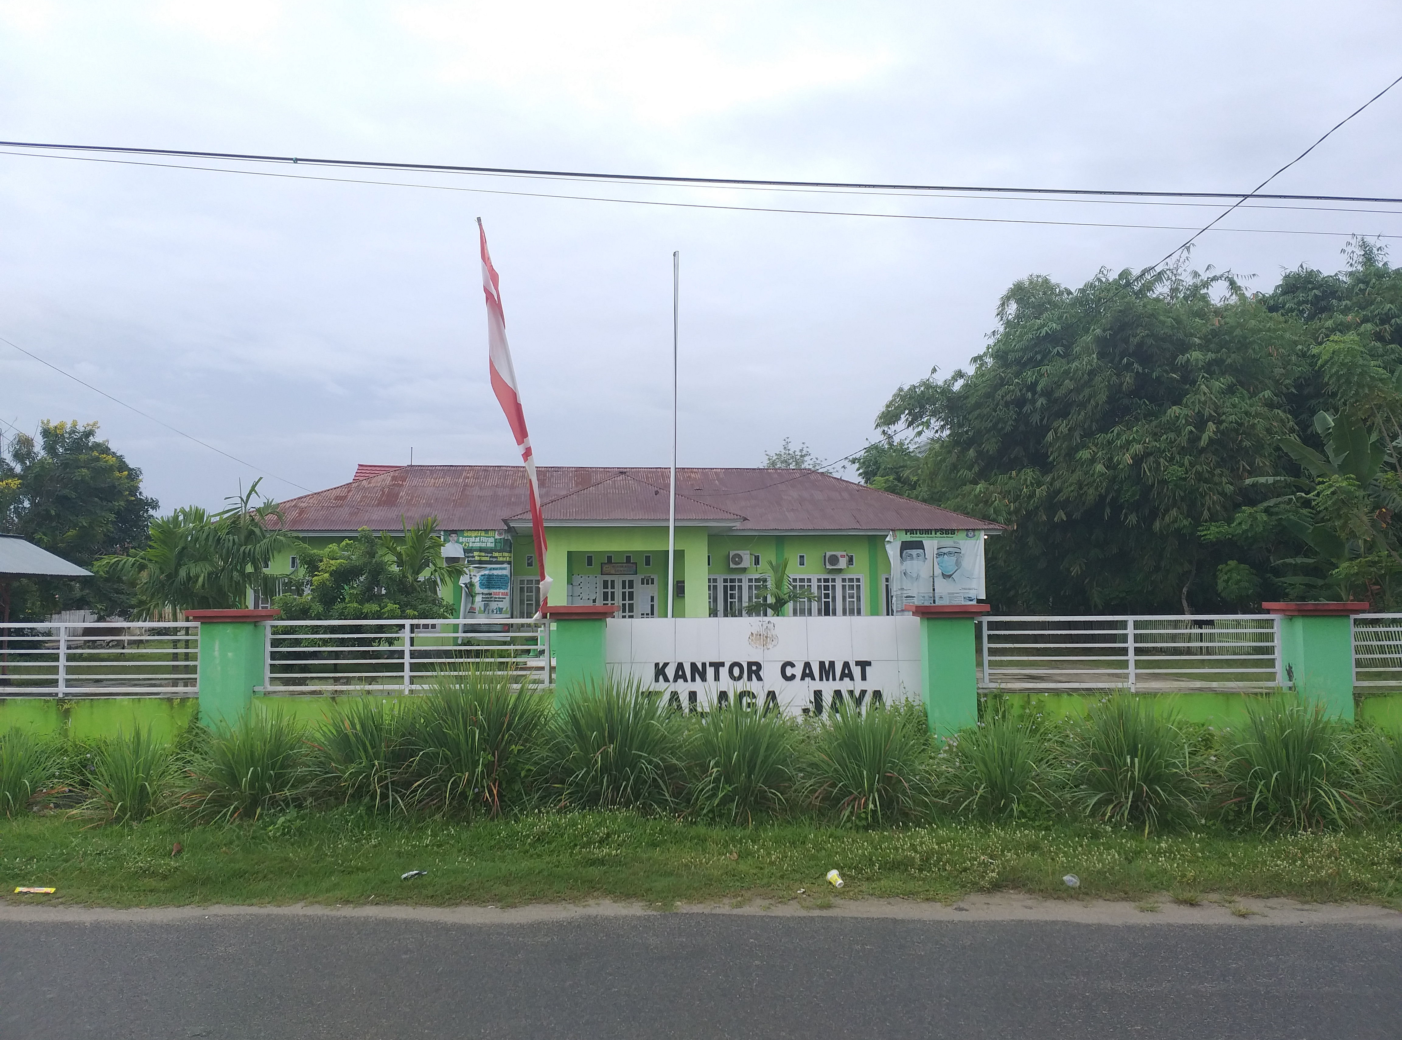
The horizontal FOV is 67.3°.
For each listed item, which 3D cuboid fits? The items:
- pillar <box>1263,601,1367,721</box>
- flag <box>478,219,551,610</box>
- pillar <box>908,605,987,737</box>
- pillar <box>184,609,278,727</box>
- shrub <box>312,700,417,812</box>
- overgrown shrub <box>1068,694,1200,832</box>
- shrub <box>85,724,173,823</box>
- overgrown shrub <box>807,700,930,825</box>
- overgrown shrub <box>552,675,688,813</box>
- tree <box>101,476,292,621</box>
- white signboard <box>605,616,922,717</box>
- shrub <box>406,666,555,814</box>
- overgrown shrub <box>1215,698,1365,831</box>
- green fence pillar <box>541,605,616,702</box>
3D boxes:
[{"bbox_3d":[5.454,1.418,9.325,0.610,1.370,0.600,0,-4,1],"label":"pillar"},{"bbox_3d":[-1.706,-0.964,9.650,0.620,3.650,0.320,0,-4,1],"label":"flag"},{"bbox_3d":[2.182,1.417,9.324,0.600,1.330,0.590,0,-3,3],"label":"pillar"},{"bbox_3d":[-4.284,1.476,9.636,0.600,1.320,0.590,0,-3,3],"label":"pillar"},{"bbox_3d":[-2.397,1.616,7.512,0.820,0.780,0.800,0,-4,1],"label":"shrub"},{"bbox_3d":[2.839,1.527,6.933,0.880,0.820,0.850,0,-4,1],"label":"overgrown shrub"},{"bbox_3d":[-4.082,1.802,7.519,0.640,0.680,0.580,0,-3,3],"label":"shrub"},{"bbox_3d":[1.123,1.569,7.117,0.850,0.780,0.820,0,-4,1],"label":"overgrown shrub"},{"bbox_3d":[-0.586,1.589,7.460,0.940,0.930,0.820,0,-3,3],"label":"overgrown shrub"},{"bbox_3d":[-6.745,0.957,14.003,2.600,2.990,2.400,0,-4,1],"label":"tree"},{"bbox_3d":[0.566,1.439,9.627,2.870,1.100,0.130,0,-3,3],"label":"white signboard"},{"bbox_3d":[-1.563,1.557,7.460,0.980,0.990,0.850,0,-3,3],"label":"shrub"},{"bbox_3d":[3.850,1.519,6.905,0.950,0.820,0.880,0,-4,1],"label":"overgrown shrub"},{"bbox_3d":[-1.063,1.441,9.481,0.600,1.340,0.590,0,-3,3],"label":"green fence pillar"}]

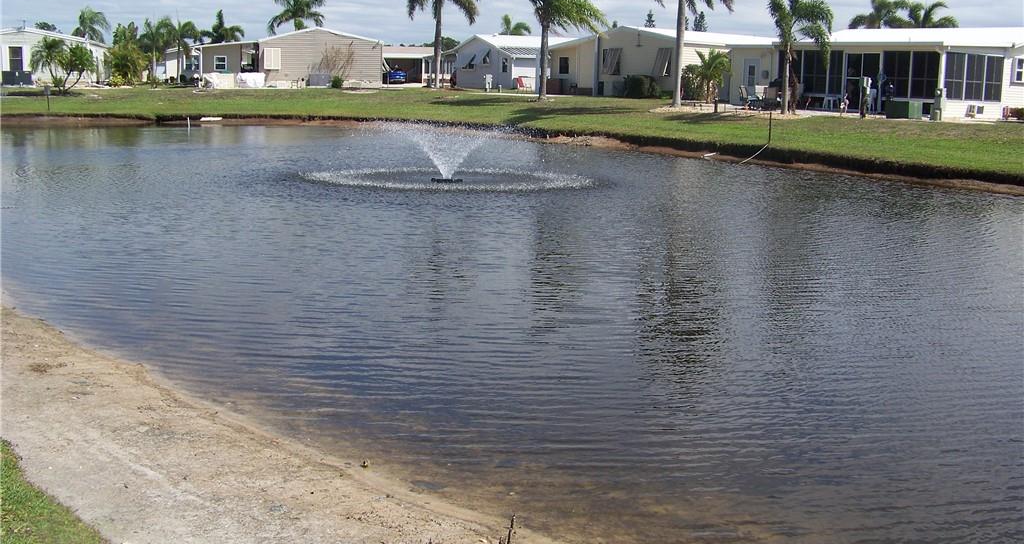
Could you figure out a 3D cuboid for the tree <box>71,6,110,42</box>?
[{"bbox_3d":[-30.948,-16.700,78.376,3.317,5.525,3.218,-3,11,-21],"label":"tree"}]

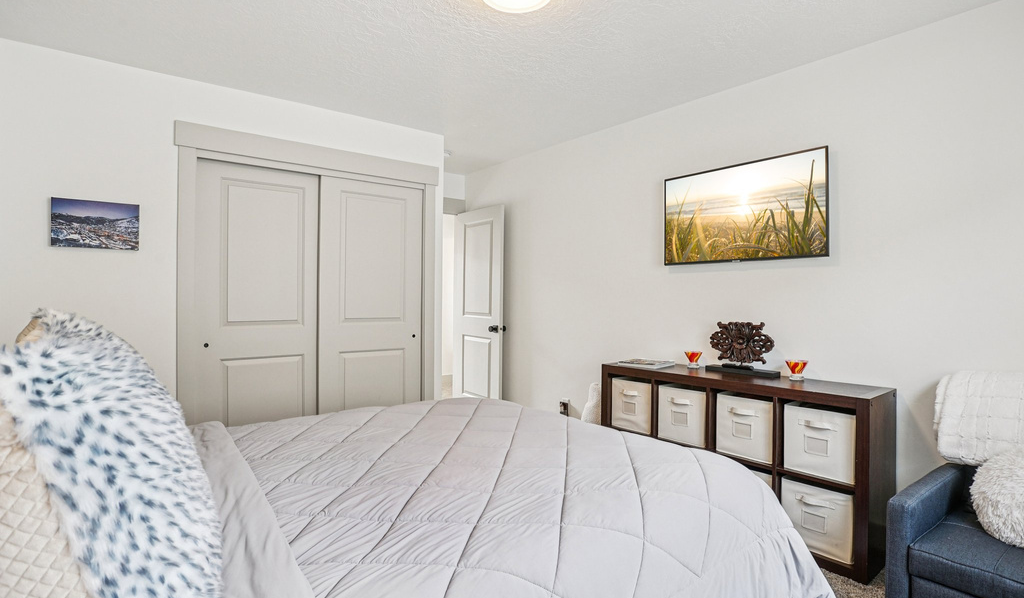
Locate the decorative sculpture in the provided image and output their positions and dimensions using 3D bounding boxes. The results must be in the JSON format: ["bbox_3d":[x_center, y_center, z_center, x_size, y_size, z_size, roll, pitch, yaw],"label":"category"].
[{"bbox_3d":[1.335,0.285,2.655,0.385,0.300,0.090,1,1,44],"label":"decorative sculpture"}]

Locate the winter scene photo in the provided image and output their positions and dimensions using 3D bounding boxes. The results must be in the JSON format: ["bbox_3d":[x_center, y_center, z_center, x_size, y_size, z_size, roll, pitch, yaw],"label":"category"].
[{"bbox_3d":[-2.140,-0.382,2.345,0.350,0.250,0.025,-1,1,-37],"label":"winter scene photo"}]

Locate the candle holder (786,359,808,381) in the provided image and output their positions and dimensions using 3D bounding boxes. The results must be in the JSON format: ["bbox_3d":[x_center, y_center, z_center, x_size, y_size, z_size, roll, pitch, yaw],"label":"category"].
[{"bbox_3d":[1.532,0.384,2.435,0.124,0.096,0.124,-1,1,-41],"label":"candle holder"}]

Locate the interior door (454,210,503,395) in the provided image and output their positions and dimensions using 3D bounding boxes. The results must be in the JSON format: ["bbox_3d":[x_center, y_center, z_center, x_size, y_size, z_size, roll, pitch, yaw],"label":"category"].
[{"bbox_3d":[-0.312,0.205,4.215,0.700,2.060,0.045,1,1,44],"label":"interior door"}]

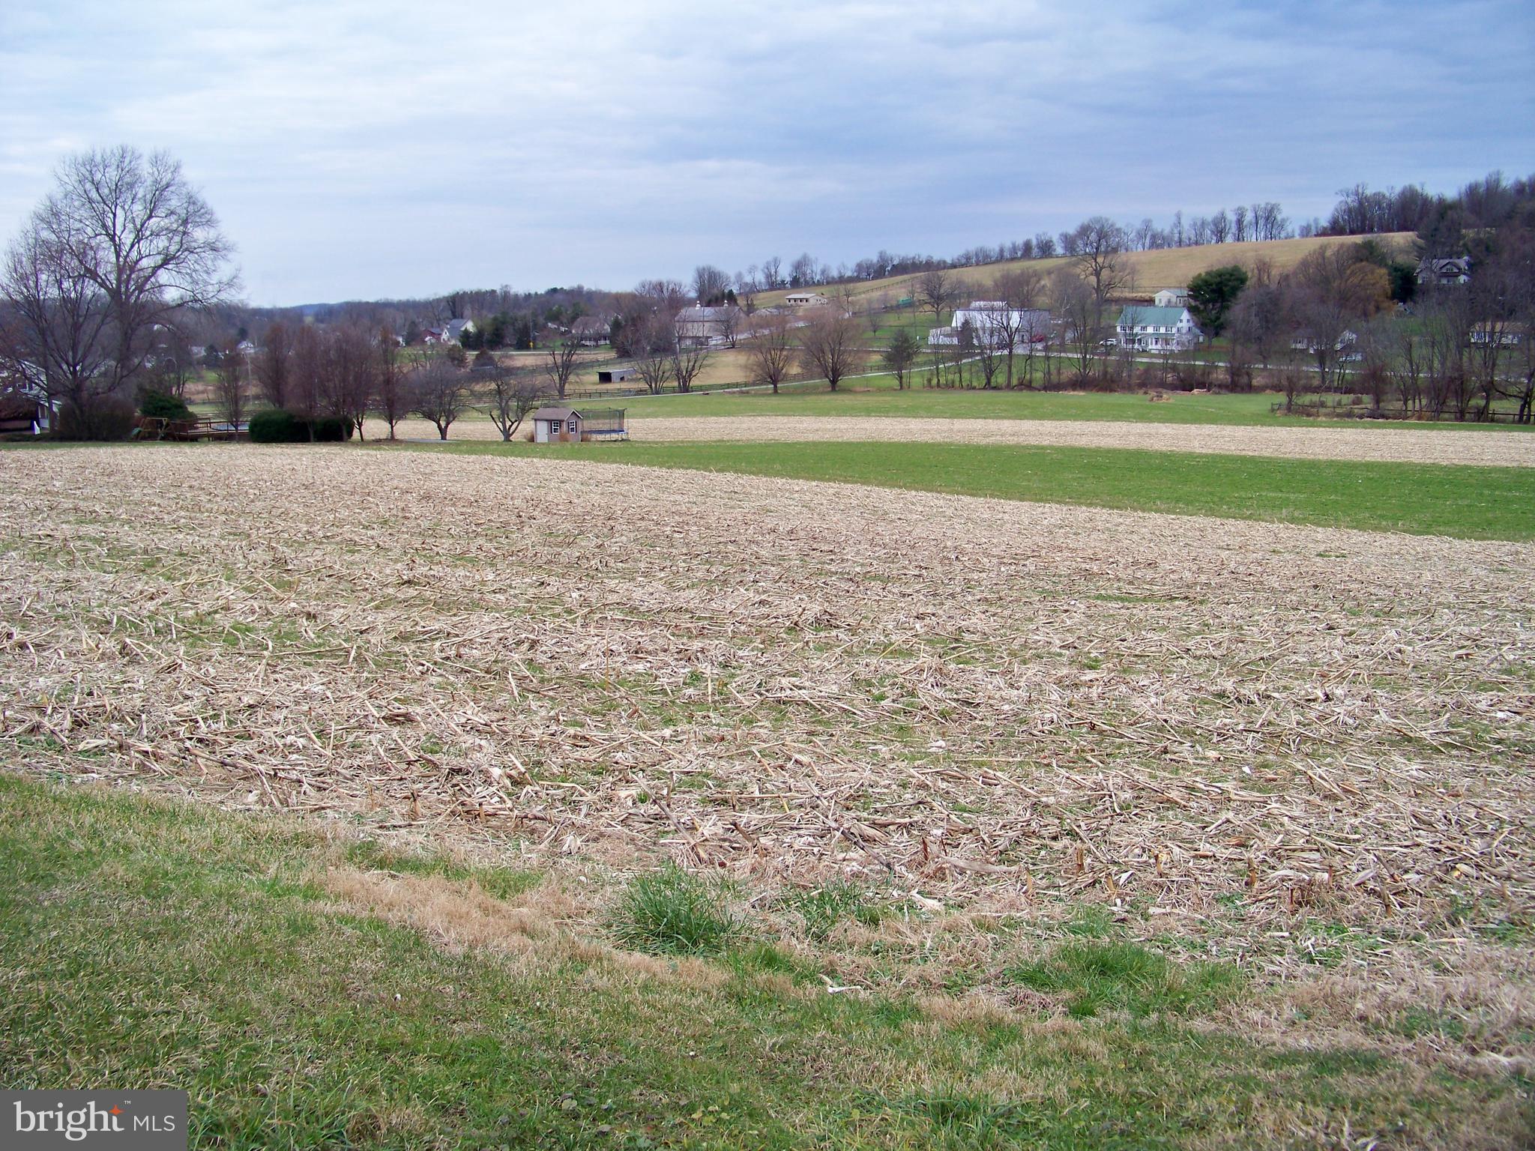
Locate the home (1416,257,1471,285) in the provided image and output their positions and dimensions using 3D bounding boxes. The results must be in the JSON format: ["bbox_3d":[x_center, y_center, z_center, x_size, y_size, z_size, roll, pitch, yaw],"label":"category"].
[{"bbox_3d":[180.110,-80.870,389.320,11.300,8.130,8.500,9,13,44],"label":"home"}]

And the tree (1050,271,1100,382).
[{"bbox_3d":[51.080,-41.100,241.450,8.130,18.530,8.130,2,10,12],"label":"tree"}]

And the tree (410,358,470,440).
[{"bbox_3d":[-28.690,-15.440,127.400,5.090,7.160,5.090,-2,10,-12],"label":"tree"}]

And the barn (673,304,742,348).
[{"bbox_3d":[-16.760,-74.130,433.910,18.000,12.970,12.000,6,11,30],"label":"barn"}]

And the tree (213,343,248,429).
[{"bbox_3d":[-47.000,-16.260,127.350,2.840,7.770,2.840,-4,10,-20],"label":"tree"}]

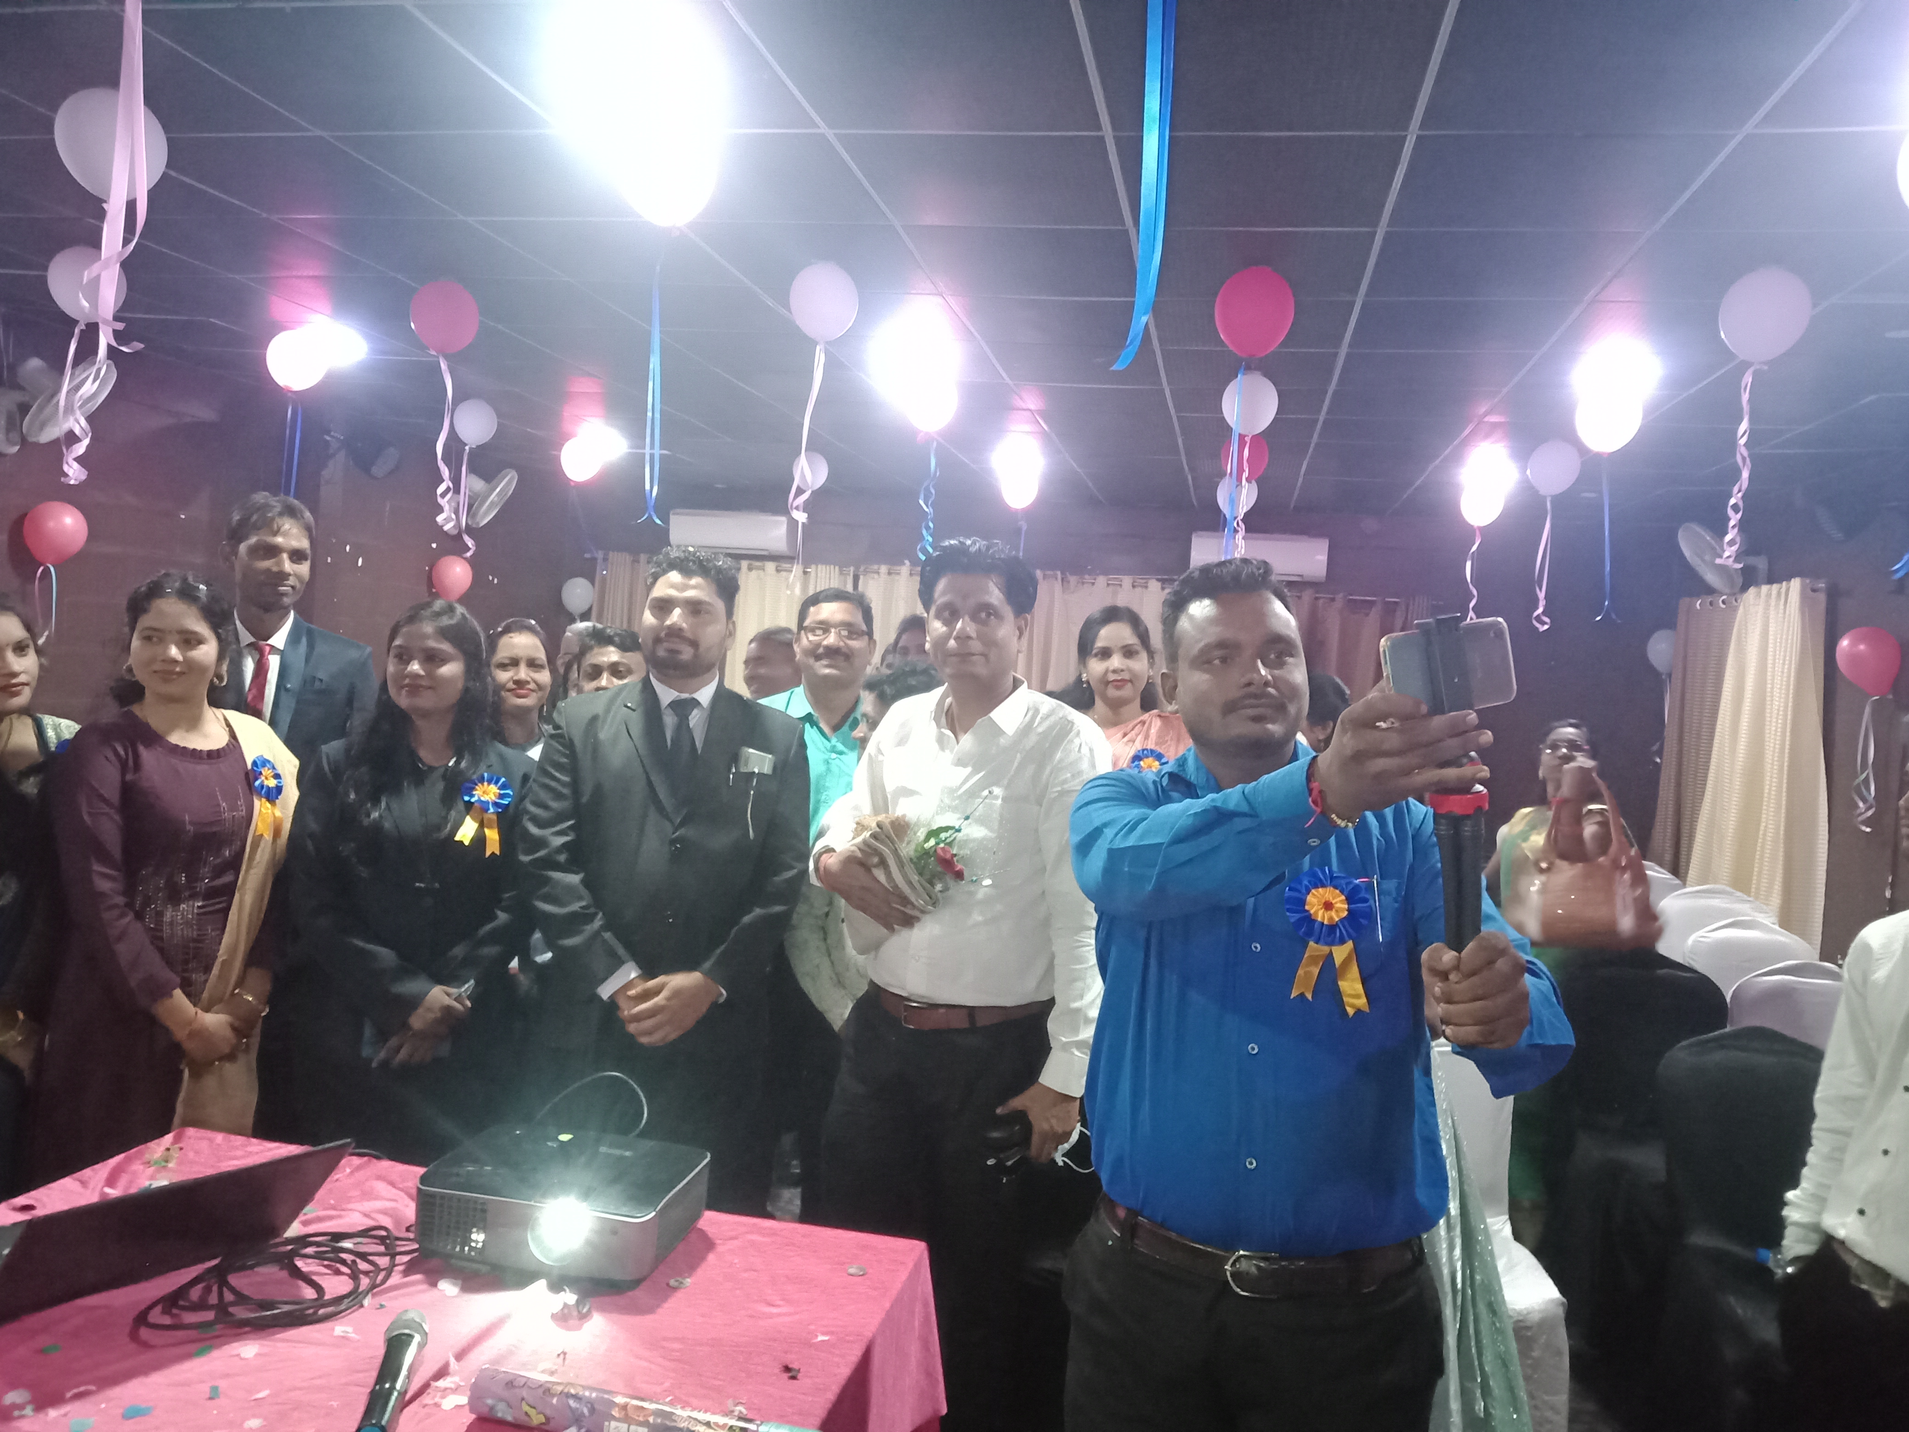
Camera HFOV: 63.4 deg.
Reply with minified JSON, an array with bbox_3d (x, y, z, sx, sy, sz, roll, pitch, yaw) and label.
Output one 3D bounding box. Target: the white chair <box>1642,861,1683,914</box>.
[{"bbox_3d":[2.901,1.058,6.757,0.450,0.870,0.520,4,2,18],"label":"white chair"}]

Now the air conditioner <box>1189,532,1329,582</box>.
[{"bbox_3d":[1.860,-0.971,9.442,0.840,0.280,0.220,4,2,10],"label":"air conditioner"}]

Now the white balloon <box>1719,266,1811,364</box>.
[{"bbox_3d":[1.938,-0.958,3.693,0.220,0.240,0.220,4,2,10],"label":"white balloon"}]

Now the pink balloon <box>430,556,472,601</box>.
[{"bbox_3d":[-2.917,-0.795,8.950,0.240,0.265,0.240,4,2,10],"label":"pink balloon"}]

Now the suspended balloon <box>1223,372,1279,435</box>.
[{"bbox_3d":[1.115,-1.179,5.815,0.225,0.242,0.225,4,2,10],"label":"suspended balloon"}]

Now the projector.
[{"bbox_3d":[-0.511,0.643,2.044,0.305,0.102,0.250,6,2,7],"label":"projector"}]

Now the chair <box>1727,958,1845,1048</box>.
[{"bbox_3d":[2.235,1.114,4.033,0.440,0.890,0.530,4,2,14],"label":"chair"}]

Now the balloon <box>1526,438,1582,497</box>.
[{"bbox_3d":[2.446,-1.016,6.300,0.225,0.237,0.225,4,2,10],"label":"balloon"}]

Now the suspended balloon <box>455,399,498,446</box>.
[{"bbox_3d":[-2.146,-1.314,6.922,0.200,0.220,0.200,4,2,10],"label":"suspended balloon"}]

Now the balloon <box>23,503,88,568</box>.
[{"bbox_3d":[-3.475,-0.703,5.967,0.240,0.248,0.240,4,2,10],"label":"balloon"}]

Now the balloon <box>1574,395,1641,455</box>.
[{"bbox_3d":[2.202,-0.992,5.200,0.228,0.225,0.228,4,2,10],"label":"balloon"}]

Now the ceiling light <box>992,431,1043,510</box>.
[{"bbox_3d":[0.293,-1.130,7.132,0.234,0.358,0.234,4,2,10],"label":"ceiling light"}]

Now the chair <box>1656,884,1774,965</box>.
[{"bbox_3d":[2.826,1.090,5.734,0.450,0.870,0.520,4,2,18],"label":"chair"}]

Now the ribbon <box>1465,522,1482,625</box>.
[{"bbox_3d":[2.772,-0.757,8.248,0.090,0.550,0.080,4,2,10],"label":"ribbon"}]

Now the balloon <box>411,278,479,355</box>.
[{"bbox_3d":[-1.532,-1.196,4.646,0.213,0.230,0.213,4,2,10],"label":"balloon"}]

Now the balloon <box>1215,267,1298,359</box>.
[{"bbox_3d":[0.773,-1.037,3.970,0.207,0.234,0.207,4,2,10],"label":"balloon"}]

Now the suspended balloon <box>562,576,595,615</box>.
[{"bbox_3d":[-2.434,-0.777,10.000,0.222,0.251,0.222,4,2,10],"label":"suspended balloon"}]

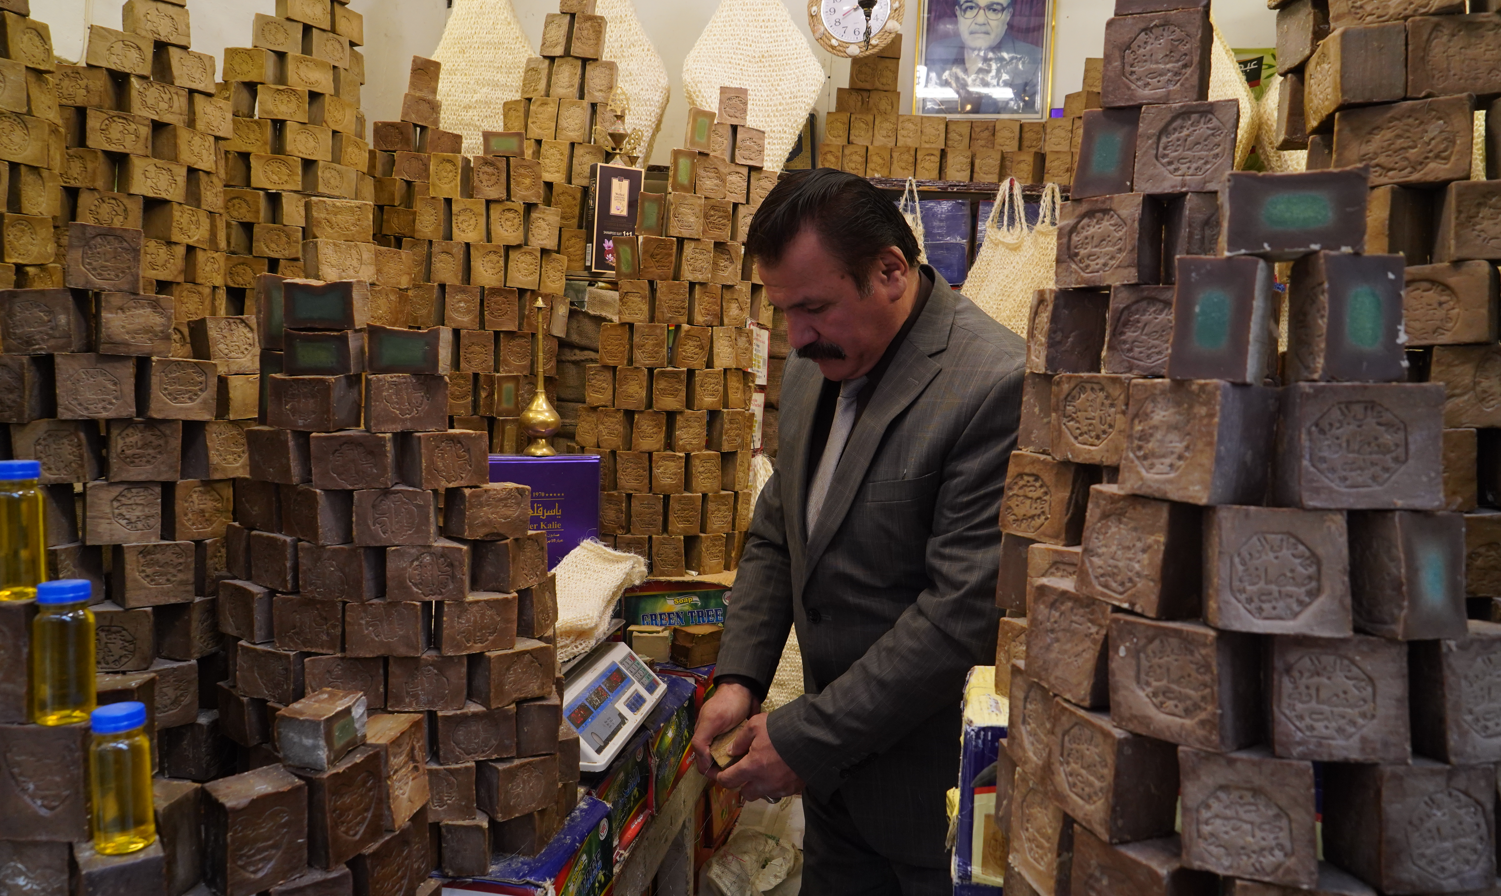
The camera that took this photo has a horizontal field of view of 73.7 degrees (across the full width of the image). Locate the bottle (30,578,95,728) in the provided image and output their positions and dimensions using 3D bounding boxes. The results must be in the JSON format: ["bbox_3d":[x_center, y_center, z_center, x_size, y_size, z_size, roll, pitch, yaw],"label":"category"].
[{"bbox_3d":[-0.476,0.142,0.696,0.035,0.095,0.035,2,5,0],"label":"bottle"}]

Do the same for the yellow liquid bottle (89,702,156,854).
[{"bbox_3d":[-0.430,0.226,0.685,0.036,0.095,0.036,2,5,0],"label":"yellow liquid bottle"}]

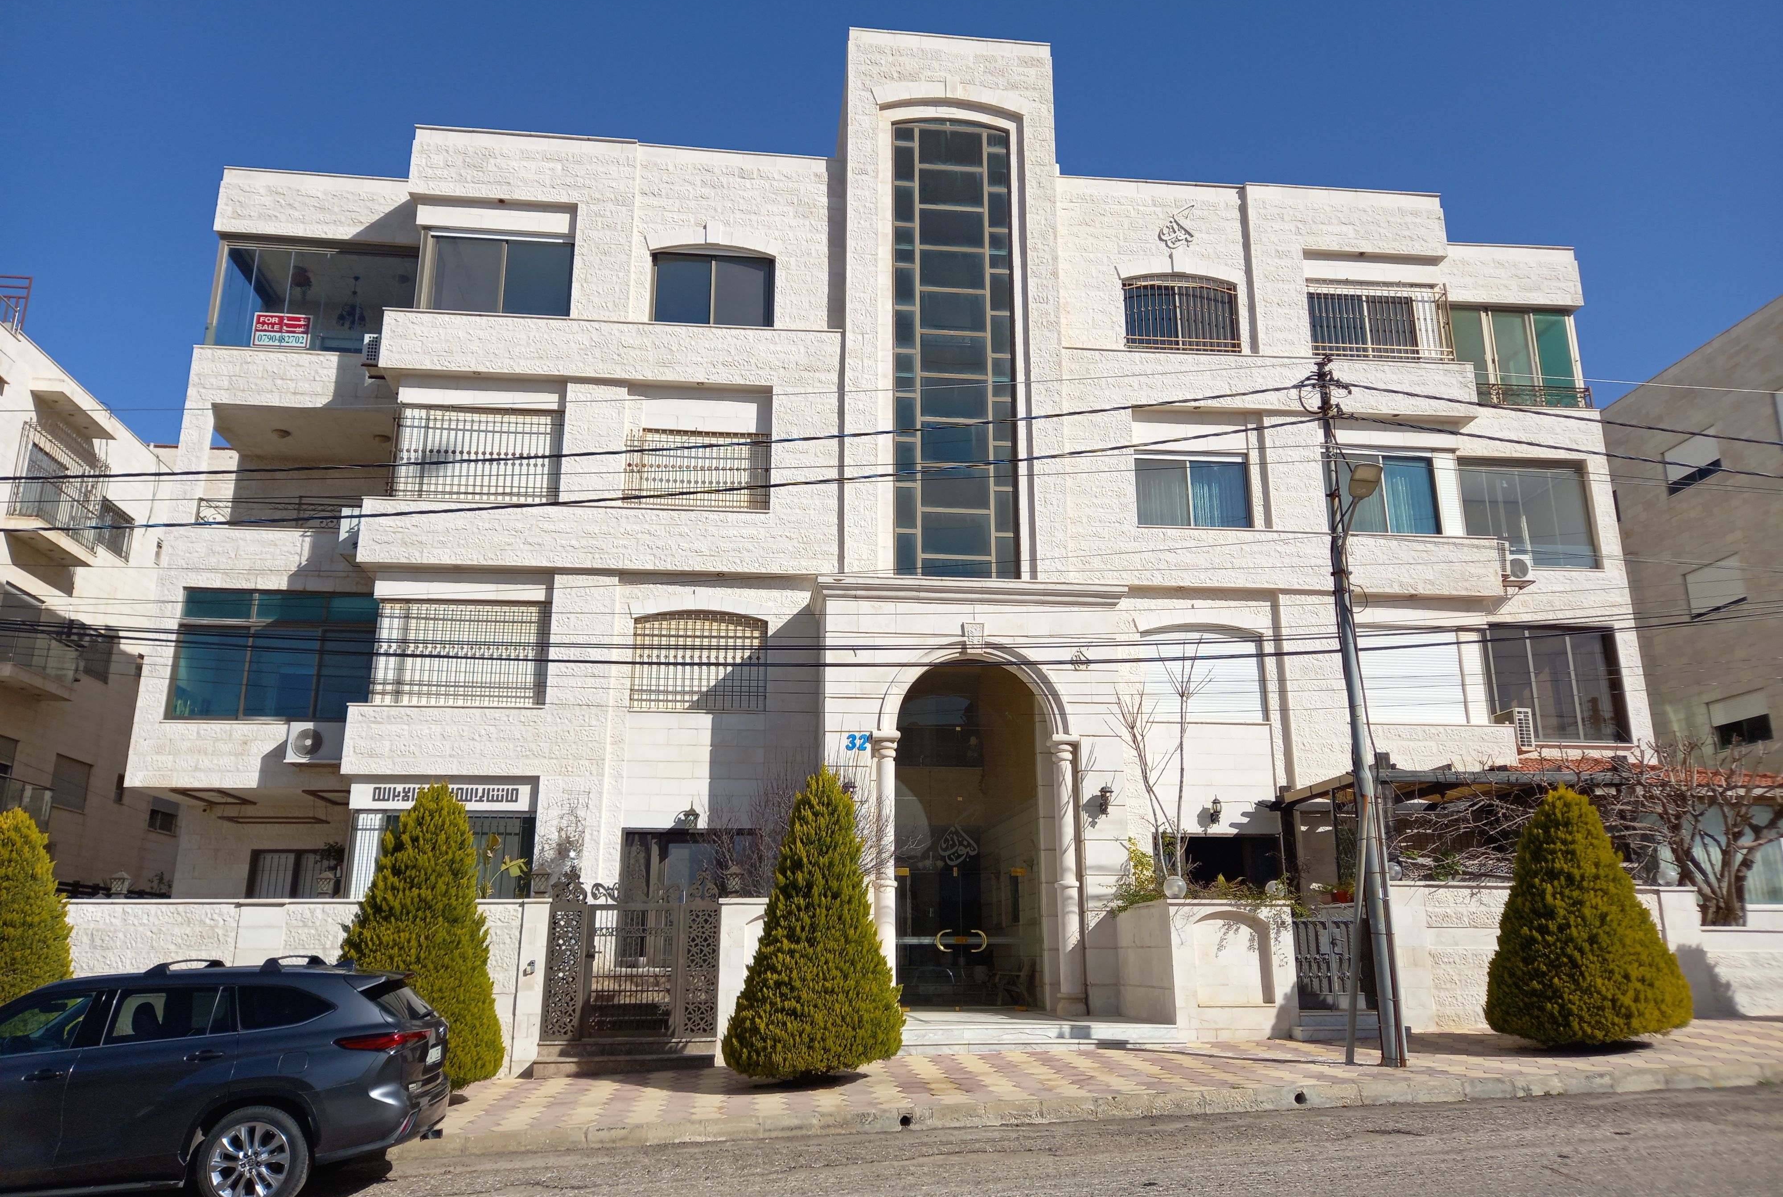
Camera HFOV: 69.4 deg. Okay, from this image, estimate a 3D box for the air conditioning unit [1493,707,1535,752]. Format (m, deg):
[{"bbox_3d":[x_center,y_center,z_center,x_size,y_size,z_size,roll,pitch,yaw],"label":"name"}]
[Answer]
[{"bbox_3d":[10.600,2.295,21.936,0.290,0.680,0.800,2,-16,-7],"label":"air conditioning unit"}]

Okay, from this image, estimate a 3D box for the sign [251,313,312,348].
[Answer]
[{"bbox_3d":[-10.981,-4.806,23.213,0.980,0.670,0.030,2,-16,-6],"label":"sign"}]

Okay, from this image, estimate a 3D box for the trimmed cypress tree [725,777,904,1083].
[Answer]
[{"bbox_3d":[-0.846,3.553,14.269,1.960,3.300,1.960,2,-16,-6],"label":"trimmed cypress tree"}]

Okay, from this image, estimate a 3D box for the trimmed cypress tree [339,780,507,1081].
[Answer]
[{"bbox_3d":[-4.932,3.601,13.851,1.660,3.300,1.660,2,-16,-7],"label":"trimmed cypress tree"}]

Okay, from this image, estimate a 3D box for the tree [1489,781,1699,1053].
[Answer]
[{"bbox_3d":[7.815,3.600,14.737,2.070,2.890,2.070,2,-16,-6],"label":"tree"}]

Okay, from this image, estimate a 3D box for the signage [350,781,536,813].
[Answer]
[{"bbox_3d":[-6.712,2.961,19.306,2.680,0.450,0.100,2,-16,-7],"label":"signage"}]

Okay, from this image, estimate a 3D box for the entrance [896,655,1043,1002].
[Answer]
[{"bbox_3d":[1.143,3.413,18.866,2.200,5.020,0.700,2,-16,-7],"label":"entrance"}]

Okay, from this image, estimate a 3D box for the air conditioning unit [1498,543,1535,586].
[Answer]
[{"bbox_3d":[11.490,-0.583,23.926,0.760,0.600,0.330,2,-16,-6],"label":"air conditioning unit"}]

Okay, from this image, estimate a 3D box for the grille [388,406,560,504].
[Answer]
[{"bbox_3d":[-6.815,-2.269,21.265,2.750,1.650,0.260,2,-16,-6],"label":"grille"}]

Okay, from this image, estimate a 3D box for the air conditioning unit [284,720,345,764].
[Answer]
[{"bbox_3d":[-9.233,2.353,20.818,0.950,0.660,0.360,2,-16,-6],"label":"air conditioning unit"}]

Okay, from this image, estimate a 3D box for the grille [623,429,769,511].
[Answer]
[{"bbox_3d":[-3.123,-2.052,20.770,2.330,1.270,0.150,2,-16,-7],"label":"grille"}]

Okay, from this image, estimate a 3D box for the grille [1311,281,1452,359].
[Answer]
[{"bbox_3d":[9.021,-5.061,23.891,2.710,1.650,0.260,2,-16,-6],"label":"grille"}]

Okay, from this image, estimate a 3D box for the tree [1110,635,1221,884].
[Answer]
[{"bbox_3d":[3.680,2.225,17.327,1.550,3.600,1.300,2,-16,-7],"label":"tree"}]

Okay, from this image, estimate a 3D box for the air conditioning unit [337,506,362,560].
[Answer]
[{"bbox_3d":[-8.514,-0.926,20.550,0.330,0.730,0.820,2,-16,-7],"label":"air conditioning unit"}]

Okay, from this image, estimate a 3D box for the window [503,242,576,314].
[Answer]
[{"bbox_3d":[-6.210,-5.554,22.598,1.160,1.540,0.080,2,-16,-6],"label":"window"}]

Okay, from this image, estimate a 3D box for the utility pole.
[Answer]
[{"bbox_3d":[5.271,0.934,14.440,0.850,8.200,0.950,2,-16,-7],"label":"utility pole"}]

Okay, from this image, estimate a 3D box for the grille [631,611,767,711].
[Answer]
[{"bbox_3d":[-3.097,1.016,20.736,2.130,1.580,0.120,2,-16,-6],"label":"grille"}]

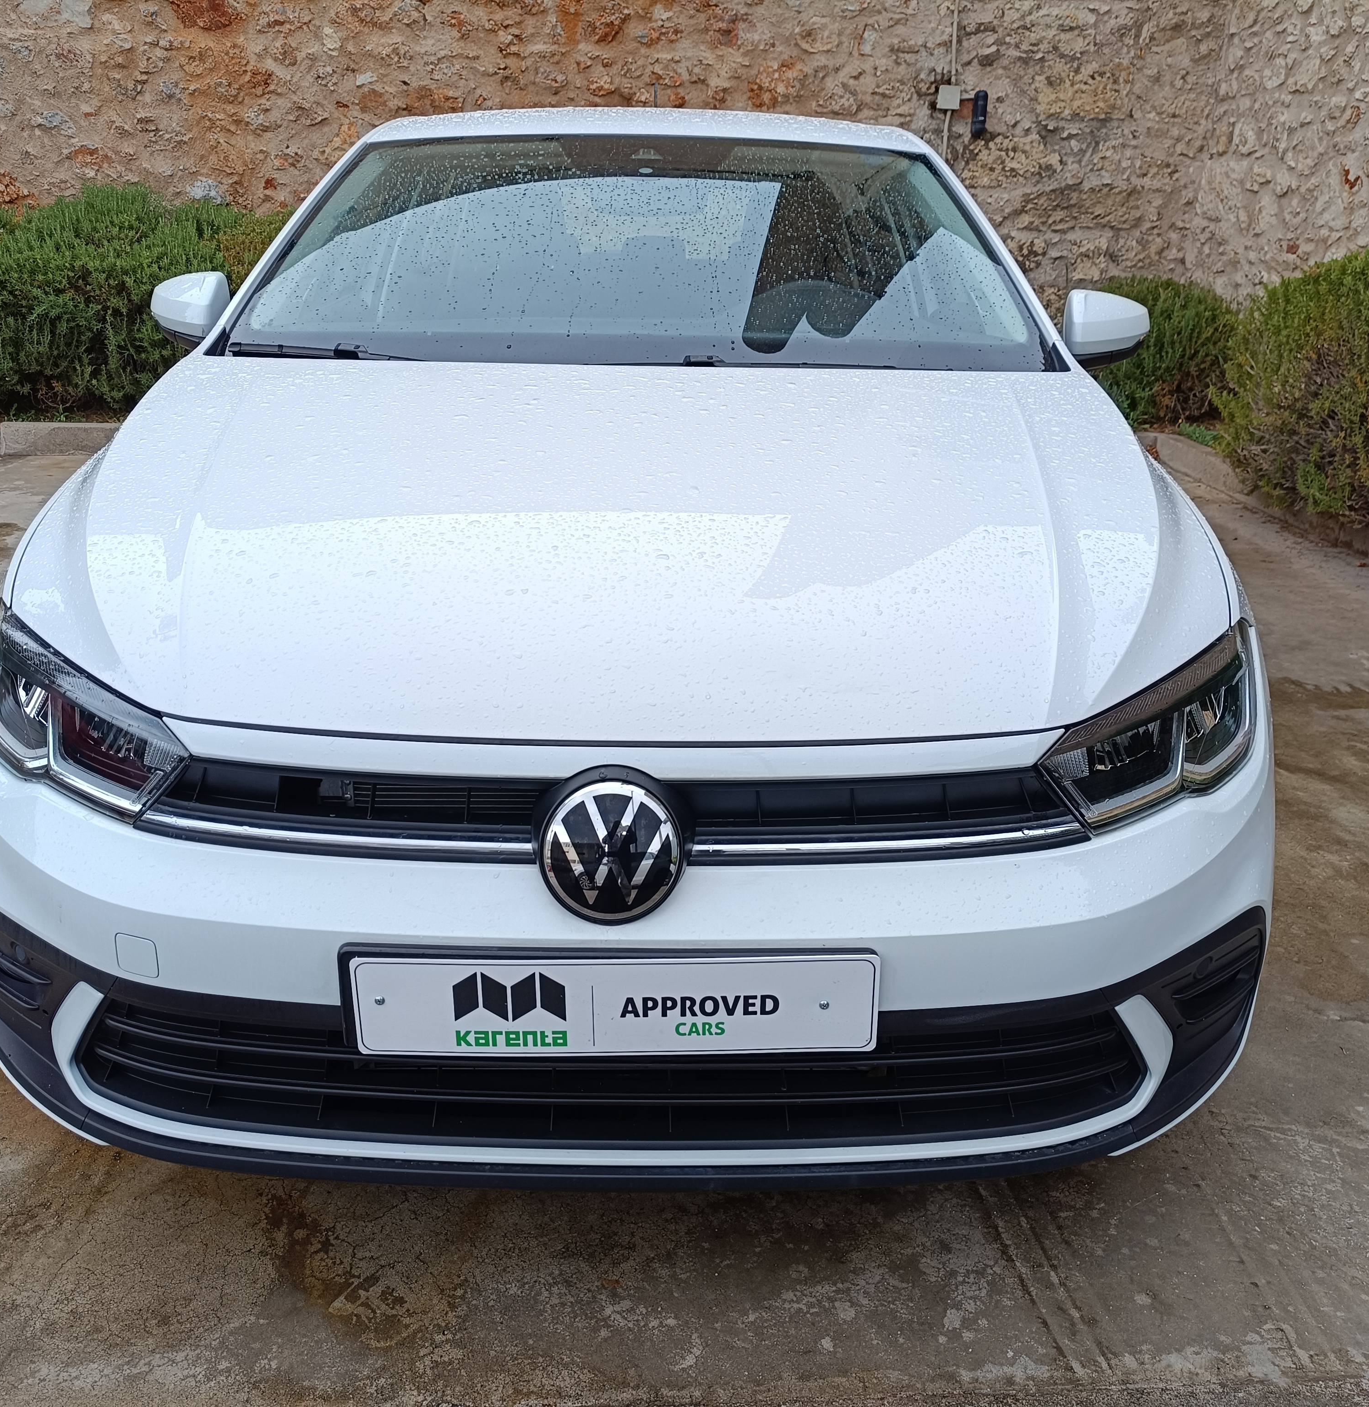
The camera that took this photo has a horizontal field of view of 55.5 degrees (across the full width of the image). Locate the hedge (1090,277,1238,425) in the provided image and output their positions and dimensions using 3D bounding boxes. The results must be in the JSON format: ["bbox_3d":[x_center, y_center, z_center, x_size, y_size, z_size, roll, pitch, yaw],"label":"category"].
[{"bbox_3d":[2.799,-2.039,7.742,1.100,0.960,0.950,1,19,-1],"label":"hedge"}]

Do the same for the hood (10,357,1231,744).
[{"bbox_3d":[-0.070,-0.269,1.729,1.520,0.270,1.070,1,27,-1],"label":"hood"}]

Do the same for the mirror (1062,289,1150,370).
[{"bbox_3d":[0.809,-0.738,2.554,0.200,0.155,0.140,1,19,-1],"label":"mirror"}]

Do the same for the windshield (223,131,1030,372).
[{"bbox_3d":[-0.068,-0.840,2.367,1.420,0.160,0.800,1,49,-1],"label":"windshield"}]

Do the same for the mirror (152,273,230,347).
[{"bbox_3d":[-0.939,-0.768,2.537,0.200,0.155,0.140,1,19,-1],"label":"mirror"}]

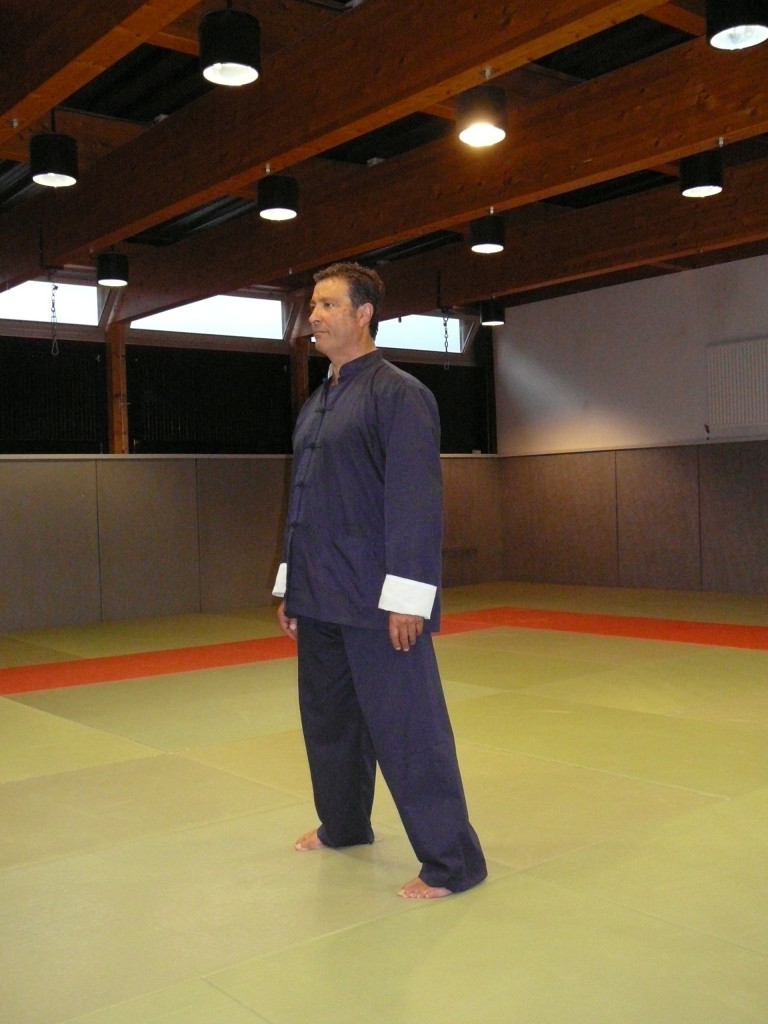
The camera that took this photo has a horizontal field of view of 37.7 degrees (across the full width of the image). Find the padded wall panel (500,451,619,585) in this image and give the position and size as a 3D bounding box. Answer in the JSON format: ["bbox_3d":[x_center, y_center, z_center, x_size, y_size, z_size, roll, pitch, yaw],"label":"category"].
[{"bbox_3d":[1.899,0.082,12.328,0.070,1.430,1.701,-2,1,-39],"label":"padded wall panel"}]

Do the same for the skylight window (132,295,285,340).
[{"bbox_3d":[-1.667,-1.877,10.704,1.700,0.400,0.080,-2,1,-39],"label":"skylight window"}]

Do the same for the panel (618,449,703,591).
[{"bbox_3d":[2.755,0.068,11.270,0.070,1.430,1.022,-2,1,-39],"label":"panel"}]

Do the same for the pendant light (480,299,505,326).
[{"bbox_3d":[1.077,-1.964,11.119,0.228,0.205,0.228,-2,1,0],"label":"pendant light"}]

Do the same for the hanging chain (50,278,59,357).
[{"bbox_3d":[-2.163,-1.282,7.374,0.046,0.521,0.035,-2,1,-39],"label":"hanging chain"}]

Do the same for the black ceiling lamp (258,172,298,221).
[{"bbox_3d":[-0.624,-1.850,6.612,0.228,0.205,0.228,-2,1,0],"label":"black ceiling lamp"}]

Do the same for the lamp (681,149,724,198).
[{"bbox_3d":[1.805,-1.926,6.391,0.228,0.205,0.228,-2,1,0],"label":"lamp"}]

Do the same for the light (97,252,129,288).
[{"bbox_3d":[-2.042,-1.828,8.469,0.228,0.205,0.228,-2,1,-39],"label":"light"}]

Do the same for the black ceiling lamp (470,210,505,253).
[{"bbox_3d":[0.701,-1.907,7.652,0.228,0.205,0.228,-2,1,0],"label":"black ceiling lamp"}]

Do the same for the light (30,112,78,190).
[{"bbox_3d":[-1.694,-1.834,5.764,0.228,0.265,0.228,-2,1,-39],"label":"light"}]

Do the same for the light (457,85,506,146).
[{"bbox_3d":[0.457,-1.867,5.254,0.228,0.205,0.228,-2,1,0],"label":"light"}]

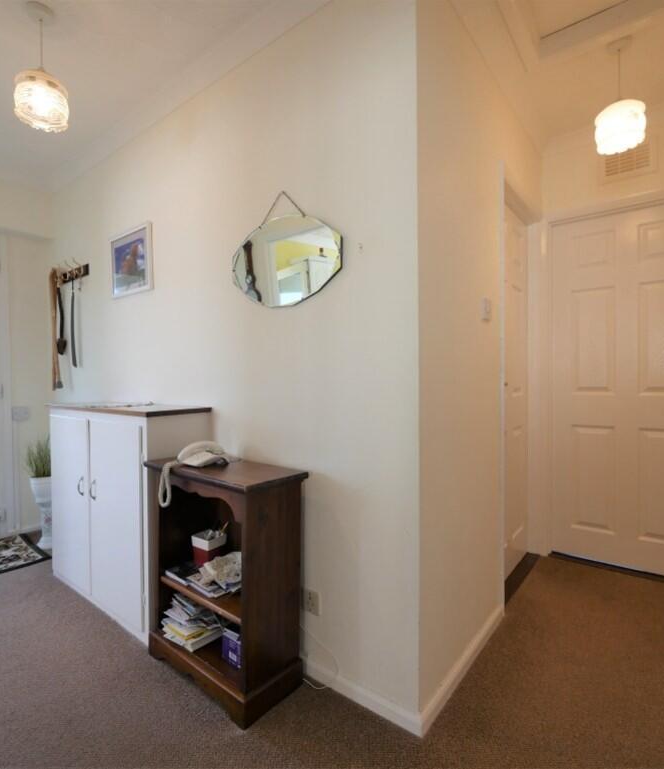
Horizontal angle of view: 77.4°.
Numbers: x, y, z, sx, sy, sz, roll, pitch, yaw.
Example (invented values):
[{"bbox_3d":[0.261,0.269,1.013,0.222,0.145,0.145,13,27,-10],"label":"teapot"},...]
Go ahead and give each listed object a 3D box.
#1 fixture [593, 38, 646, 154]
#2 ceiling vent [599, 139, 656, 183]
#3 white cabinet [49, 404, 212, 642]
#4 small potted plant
[{"bbox_3d":[1.188,-1.201,1.713,0.172,0.410,0.172,0,1,39],"label":"fixture"},{"bbox_3d":[1.573,-1.190,2.205,0.256,0.190,0.020,0,1,39],"label":"ceiling vent"},{"bbox_3d":[-1.070,0.584,2.100,1.134,0.936,0.305,0,1,39],"label":"white cabinet"},{"bbox_3d":[-1.838,0.690,2.705,0.265,0.720,0.265,0,1,39],"label":"small potted plant"}]

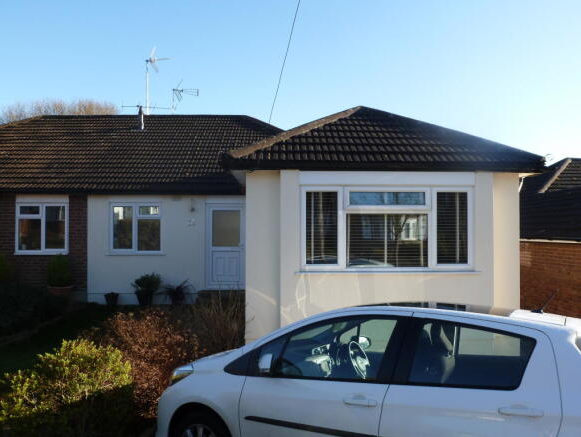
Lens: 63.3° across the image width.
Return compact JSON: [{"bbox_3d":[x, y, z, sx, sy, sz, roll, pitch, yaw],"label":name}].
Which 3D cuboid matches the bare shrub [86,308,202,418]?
[{"bbox_3d":[-1.777,1.753,5.700,1.420,1.150,1.250,0,-1,0],"label":"bare shrub"}]

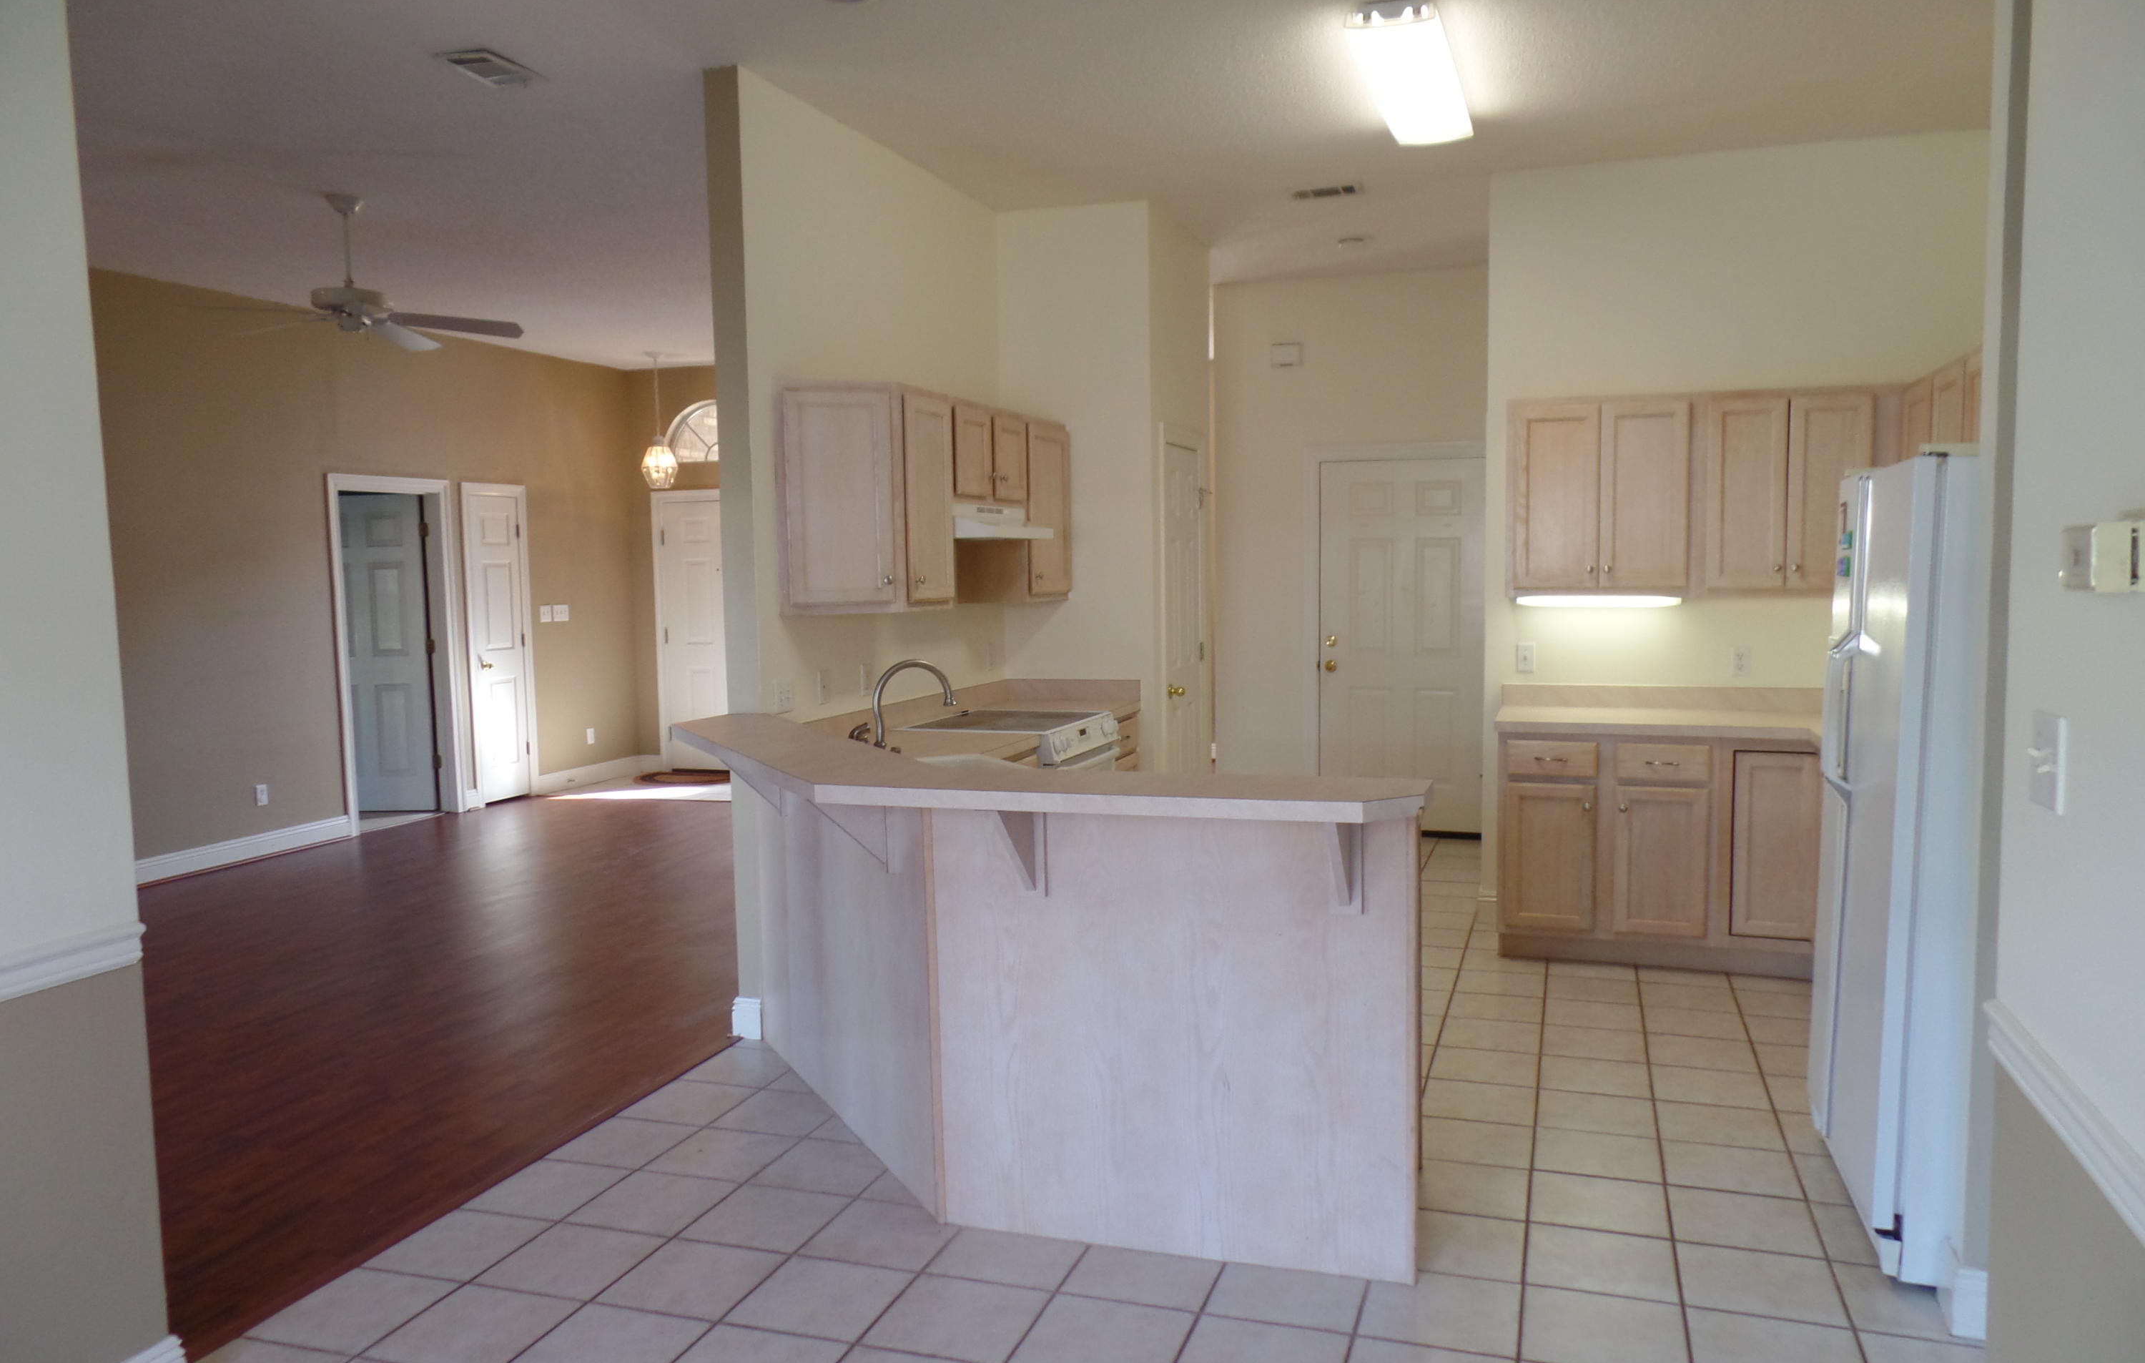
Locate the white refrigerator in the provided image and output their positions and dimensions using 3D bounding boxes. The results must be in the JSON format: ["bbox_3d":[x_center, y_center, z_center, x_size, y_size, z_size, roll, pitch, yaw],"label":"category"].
[{"bbox_3d":[2.149,0.357,3.167,0.780,1.700,0.820,1,5,19],"label":"white refrigerator"}]

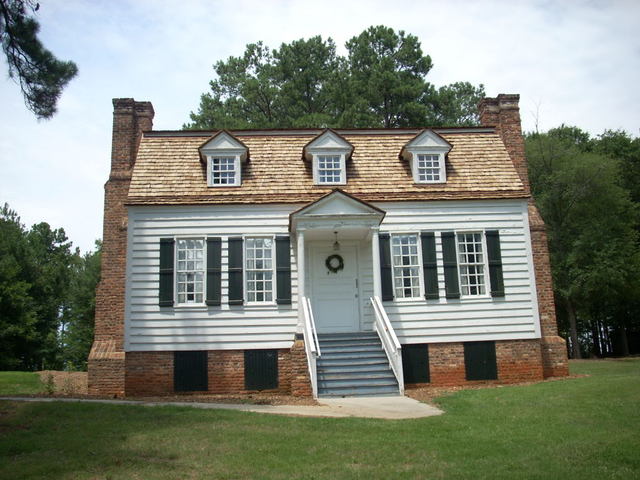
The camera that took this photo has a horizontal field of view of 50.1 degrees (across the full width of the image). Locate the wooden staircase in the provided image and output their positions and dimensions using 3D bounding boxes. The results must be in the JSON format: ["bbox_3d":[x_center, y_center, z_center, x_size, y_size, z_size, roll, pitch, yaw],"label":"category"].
[{"bbox_3d":[0.559,2.395,13.559,1.600,1.440,2.600,-1,-13,-4],"label":"wooden staircase"}]

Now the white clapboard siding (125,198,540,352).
[{"bbox_3d":[0.355,0.797,16.697,9.960,3.500,0.300,-1,-13,-4],"label":"white clapboard siding"}]

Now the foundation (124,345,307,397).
[{"bbox_3d":[-2.378,2.939,15.340,4.220,1.120,1.400,-1,-13,-4],"label":"foundation"}]

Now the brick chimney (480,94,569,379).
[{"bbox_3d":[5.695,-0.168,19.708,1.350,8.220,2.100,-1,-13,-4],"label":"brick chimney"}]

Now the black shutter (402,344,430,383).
[{"bbox_3d":[2.239,2.923,16.206,0.779,0.910,0.080,-1,-13,-4],"label":"black shutter"}]

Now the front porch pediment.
[{"bbox_3d":[0.356,-0.543,16.059,2.140,0.937,1.450,-1,-13,-4],"label":"front porch pediment"}]

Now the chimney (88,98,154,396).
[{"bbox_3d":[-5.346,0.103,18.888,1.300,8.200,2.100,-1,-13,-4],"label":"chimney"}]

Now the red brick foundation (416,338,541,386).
[{"bbox_3d":[3.723,2.970,16.523,3.320,1.060,0.400,-1,-13,-4],"label":"red brick foundation"}]

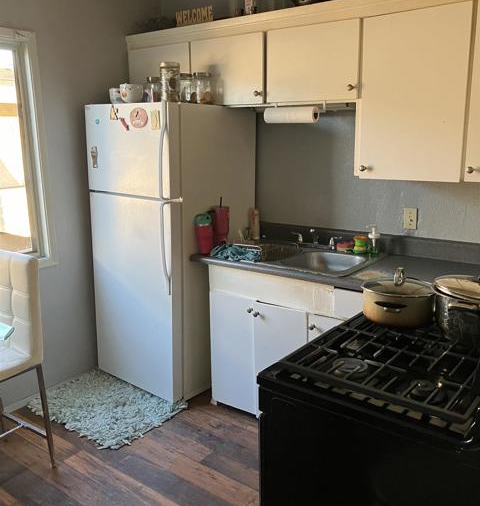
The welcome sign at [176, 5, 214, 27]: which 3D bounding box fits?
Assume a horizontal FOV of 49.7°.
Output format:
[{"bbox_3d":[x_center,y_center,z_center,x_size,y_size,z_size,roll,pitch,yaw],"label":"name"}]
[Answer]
[{"bbox_3d":[-0.258,-1.375,3.015,0.278,0.086,0.018,8,16,35],"label":"welcome sign"}]

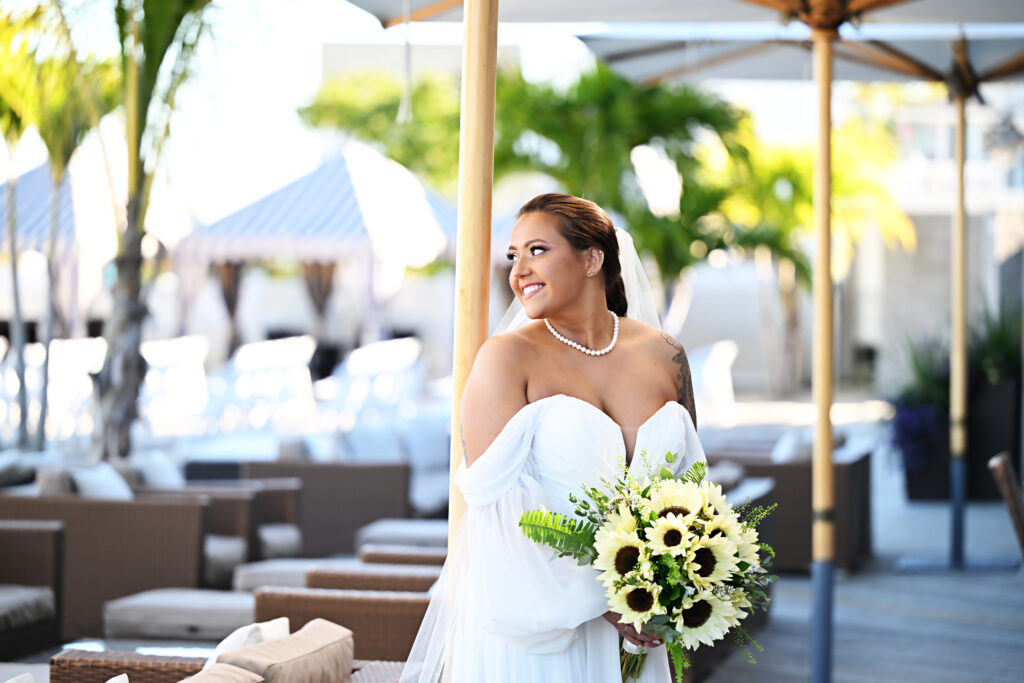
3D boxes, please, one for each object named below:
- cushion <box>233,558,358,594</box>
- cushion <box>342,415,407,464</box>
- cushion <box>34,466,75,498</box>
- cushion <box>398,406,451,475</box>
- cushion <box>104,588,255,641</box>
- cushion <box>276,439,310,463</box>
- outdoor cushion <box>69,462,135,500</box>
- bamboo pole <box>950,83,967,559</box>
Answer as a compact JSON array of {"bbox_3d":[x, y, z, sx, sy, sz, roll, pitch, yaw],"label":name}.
[{"bbox_3d":[-0.613,0.864,12.447,0.660,0.120,0.570,0,2,13],"label":"cushion"},{"bbox_3d":[-0.679,0.546,17.225,0.150,0.400,0.450,-20,-3,13],"label":"cushion"},{"bbox_3d":[-1.798,0.678,13.778,0.130,0.340,0.400,-18,-2,13],"label":"cushion"},{"bbox_3d":[-0.423,0.500,17.724,0.150,0.400,0.450,-20,-3,13],"label":"cushion"},{"bbox_3d":[-0.926,0.903,11.189,0.660,0.120,0.570,0,2,13],"label":"cushion"},{"bbox_3d":[-0.978,0.611,15.927,0.130,0.340,0.400,-18,-2,13],"label":"cushion"},{"bbox_3d":[-1.657,0.668,13.777,0.130,0.360,0.420,-32,-5,12],"label":"outdoor cushion"},{"bbox_3d":[2.155,-0.061,16.457,0.066,2.300,0.066,0,2,13],"label":"bamboo pole"}]

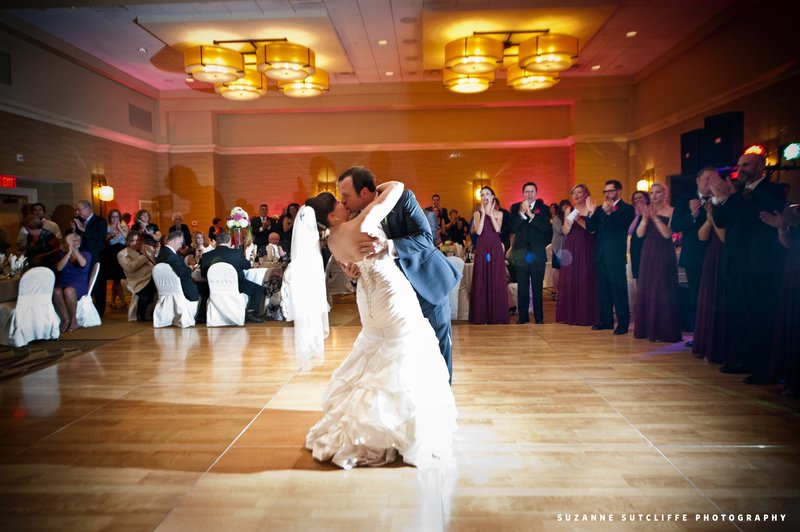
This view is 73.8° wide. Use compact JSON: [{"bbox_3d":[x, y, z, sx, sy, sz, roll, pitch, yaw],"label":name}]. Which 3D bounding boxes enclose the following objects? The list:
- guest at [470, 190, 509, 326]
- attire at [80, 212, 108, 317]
[{"bbox_3d":[1.136,-0.127,6.840,0.520,1.730,0.450,0,5,17],"label":"guest"},{"bbox_3d":[-4.543,0.007,7.950,0.420,1.510,0.500,-5,6,-41],"label":"attire"}]

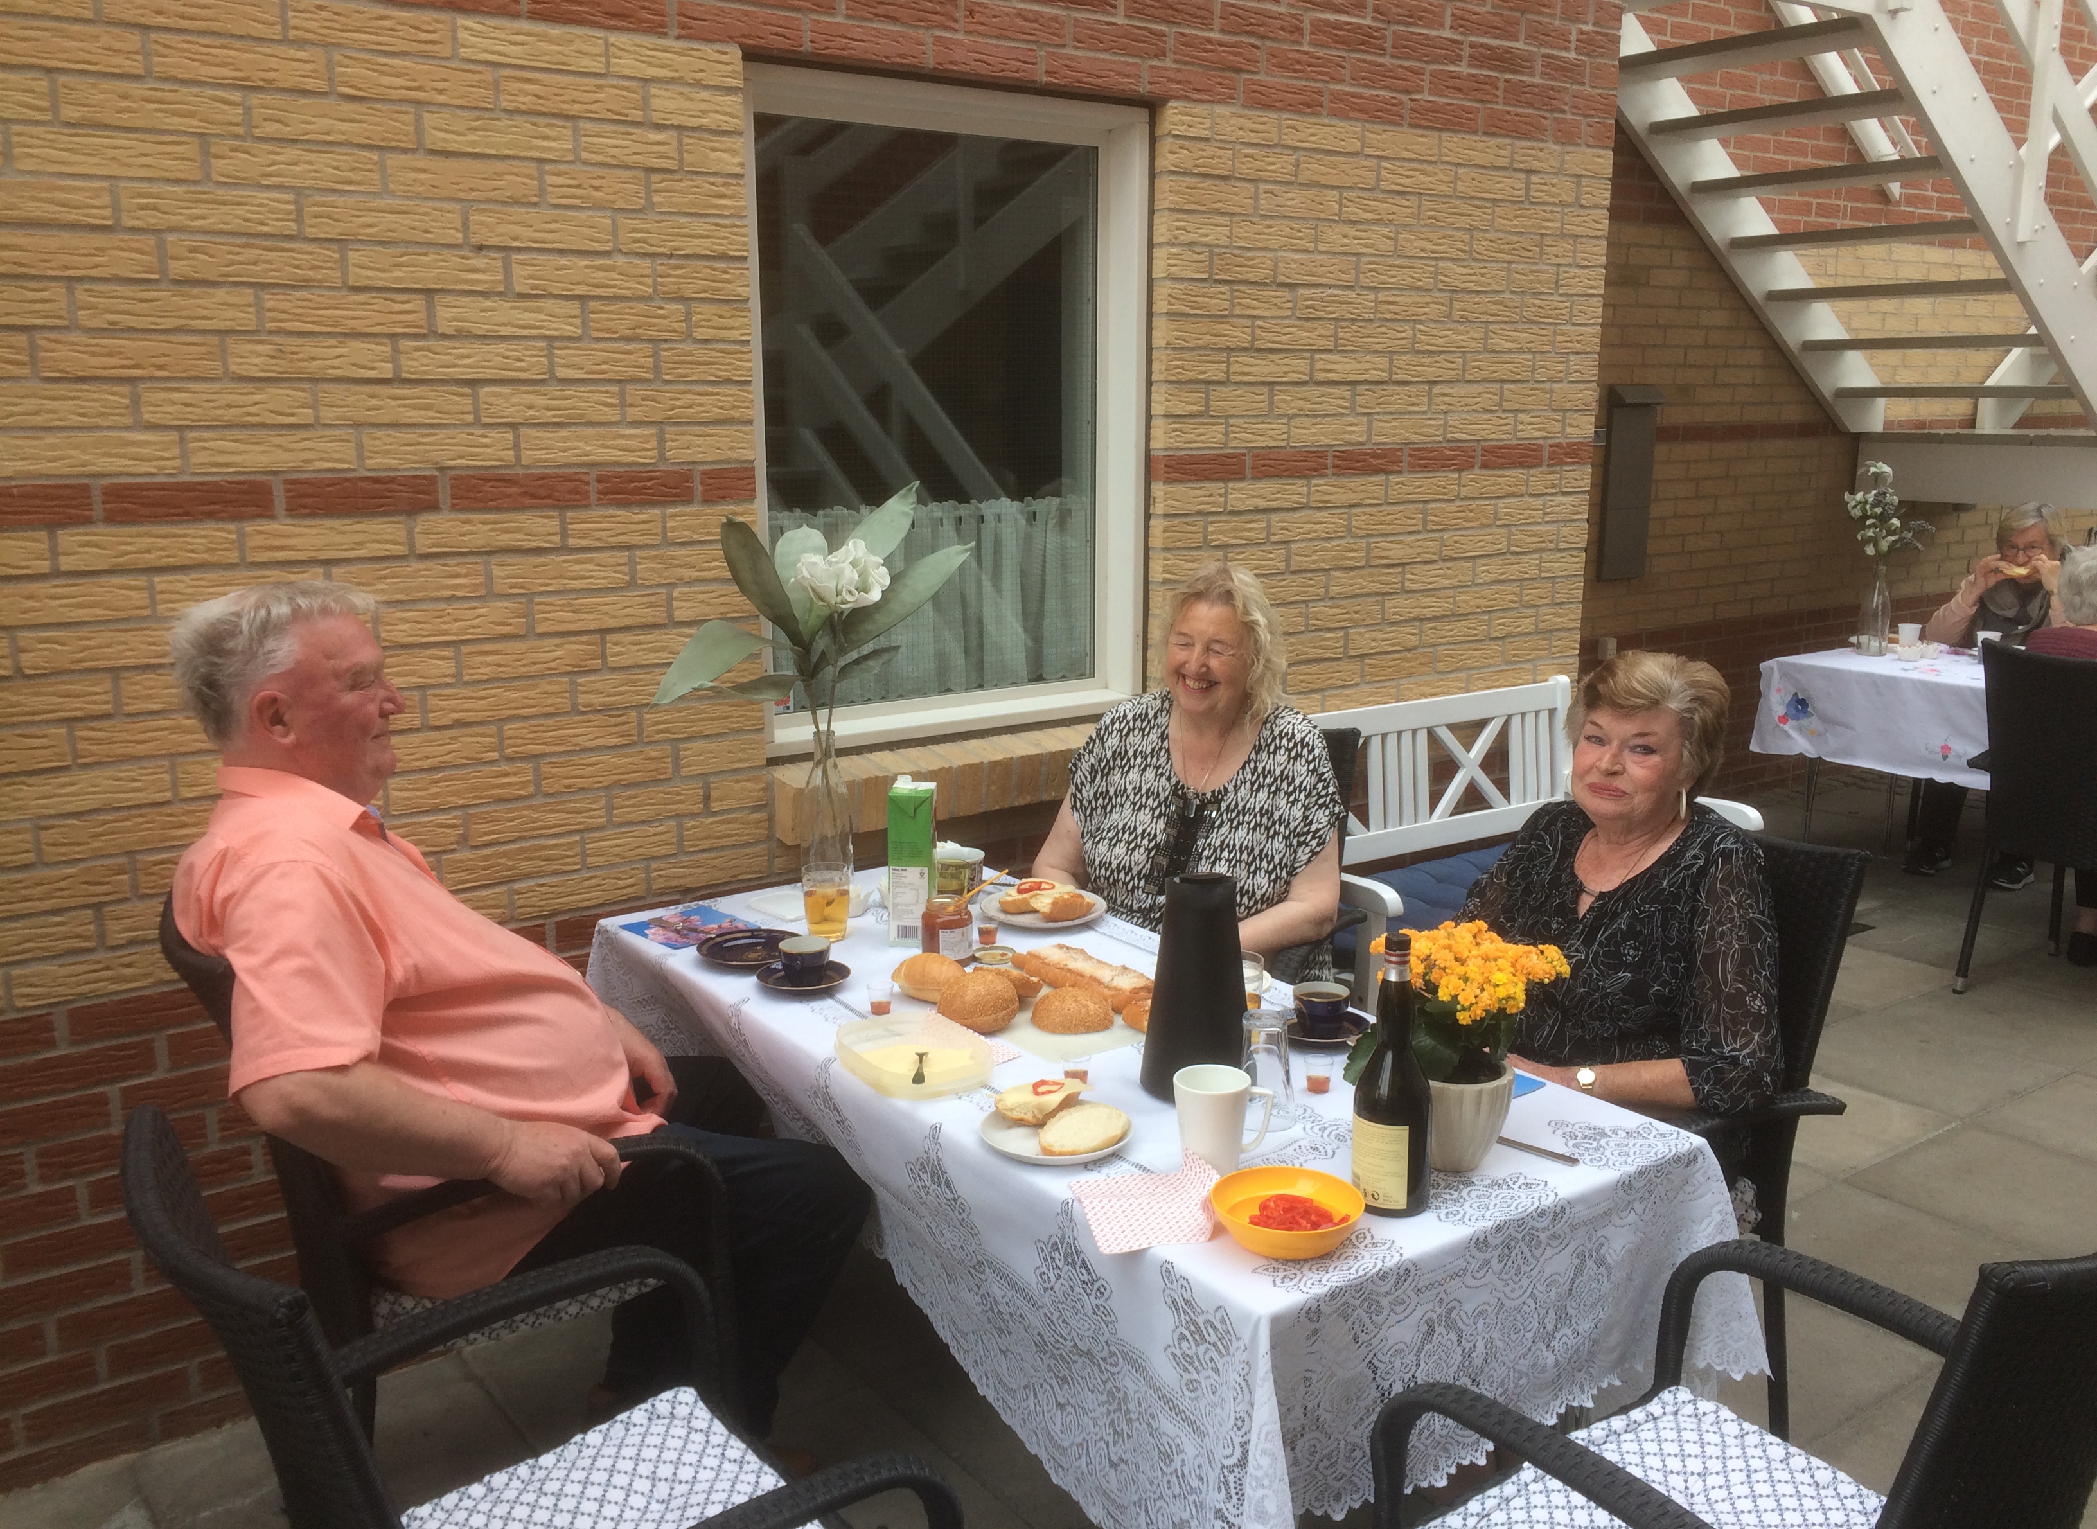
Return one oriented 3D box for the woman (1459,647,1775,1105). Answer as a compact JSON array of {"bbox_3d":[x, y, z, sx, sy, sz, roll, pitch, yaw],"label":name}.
[{"bbox_3d":[0.743,0.461,2.461,0.520,1.240,0.760,9,15,36],"label":"woman"}]

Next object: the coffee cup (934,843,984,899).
[{"bbox_3d":[-0.154,0.186,2.992,0.092,0.086,0.092,0,12,0],"label":"coffee cup"}]

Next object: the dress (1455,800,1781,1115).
[{"bbox_3d":[0.833,0.315,2.546,0.500,0.540,0.360,9,15,36],"label":"dress"}]

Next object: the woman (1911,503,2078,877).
[{"bbox_3d":[3.211,-0.248,5.824,0.550,1.200,0.750,12,17,43],"label":"woman"}]

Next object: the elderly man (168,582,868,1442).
[{"bbox_3d":[-0.703,0.425,2.347,0.840,1.360,0.600,-9,15,-35],"label":"elderly man"}]

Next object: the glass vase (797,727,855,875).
[{"bbox_3d":[-0.381,0.088,3.001,0.092,0.270,0.092,0,12,0],"label":"glass vase"}]

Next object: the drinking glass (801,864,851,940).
[{"bbox_3d":[-0.354,0.216,2.788,0.077,0.112,0.077,0,12,0],"label":"drinking glass"}]

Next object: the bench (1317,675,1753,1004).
[{"bbox_3d":[0.935,0.332,3.860,1.230,0.900,0.580,-9,15,-35],"label":"bench"}]

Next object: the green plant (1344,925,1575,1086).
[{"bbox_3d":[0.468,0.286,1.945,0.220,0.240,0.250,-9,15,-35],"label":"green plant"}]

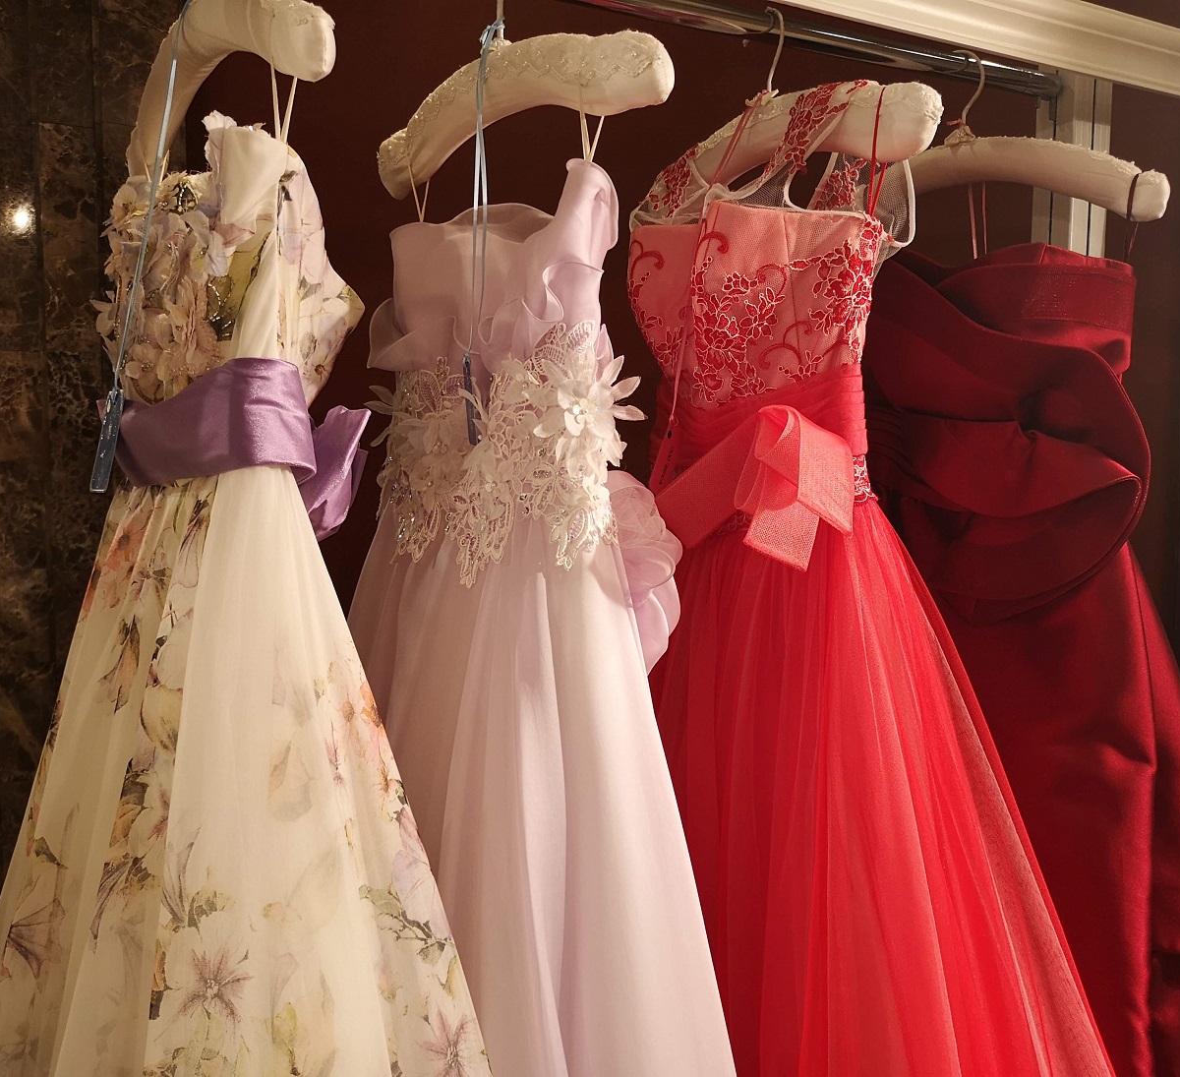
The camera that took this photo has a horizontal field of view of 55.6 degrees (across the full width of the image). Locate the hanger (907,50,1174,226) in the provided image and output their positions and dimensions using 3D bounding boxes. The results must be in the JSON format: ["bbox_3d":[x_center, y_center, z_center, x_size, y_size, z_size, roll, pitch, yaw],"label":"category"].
[{"bbox_3d":[0.382,-0.393,1.113,0.062,0.171,0.400,-3,11,-36],"label":"hanger"}]

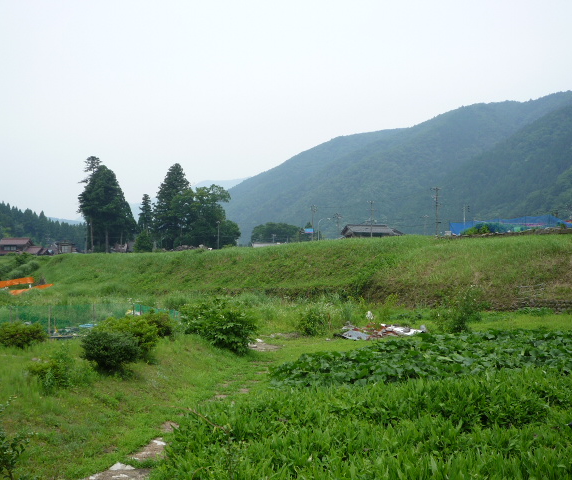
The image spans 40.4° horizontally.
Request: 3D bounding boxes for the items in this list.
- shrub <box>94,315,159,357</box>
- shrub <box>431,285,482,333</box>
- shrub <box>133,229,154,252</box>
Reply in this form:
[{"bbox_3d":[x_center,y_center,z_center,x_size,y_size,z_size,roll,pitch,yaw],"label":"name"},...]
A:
[{"bbox_3d":[-4.211,2.527,20.500,1.690,1.120,1.500,0,0,0],"label":"shrub"},{"bbox_3d":[5.919,2.430,26.800,1.726,1.650,1.600,0,0,0],"label":"shrub"},{"bbox_3d":[-22.022,0.432,120.000,3.400,3.800,3.400,0,0,0],"label":"shrub"}]

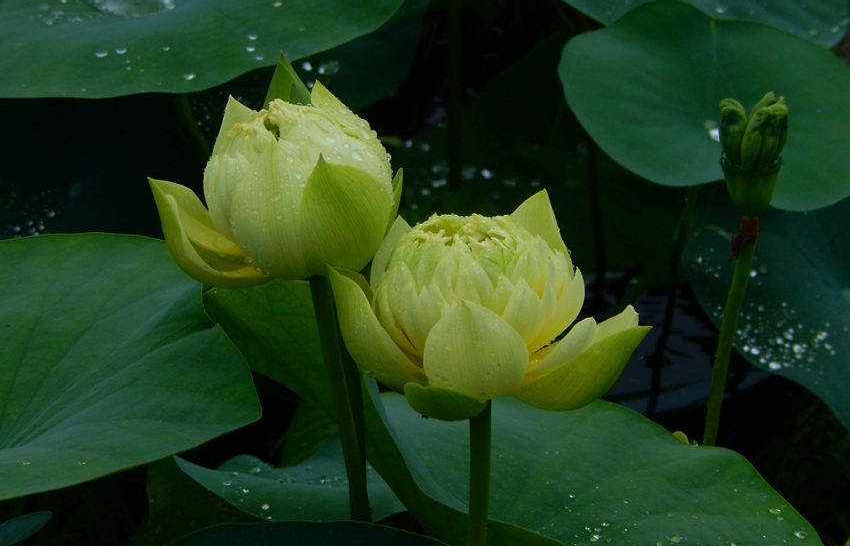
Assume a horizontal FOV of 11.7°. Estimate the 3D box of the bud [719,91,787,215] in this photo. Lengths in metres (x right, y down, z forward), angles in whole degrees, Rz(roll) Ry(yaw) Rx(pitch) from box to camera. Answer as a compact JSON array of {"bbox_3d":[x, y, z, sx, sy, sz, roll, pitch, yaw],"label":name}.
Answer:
[{"bbox_3d":[0.188,-0.069,2.380,0.039,0.070,0.038,6,20,0],"label":"bud"}]

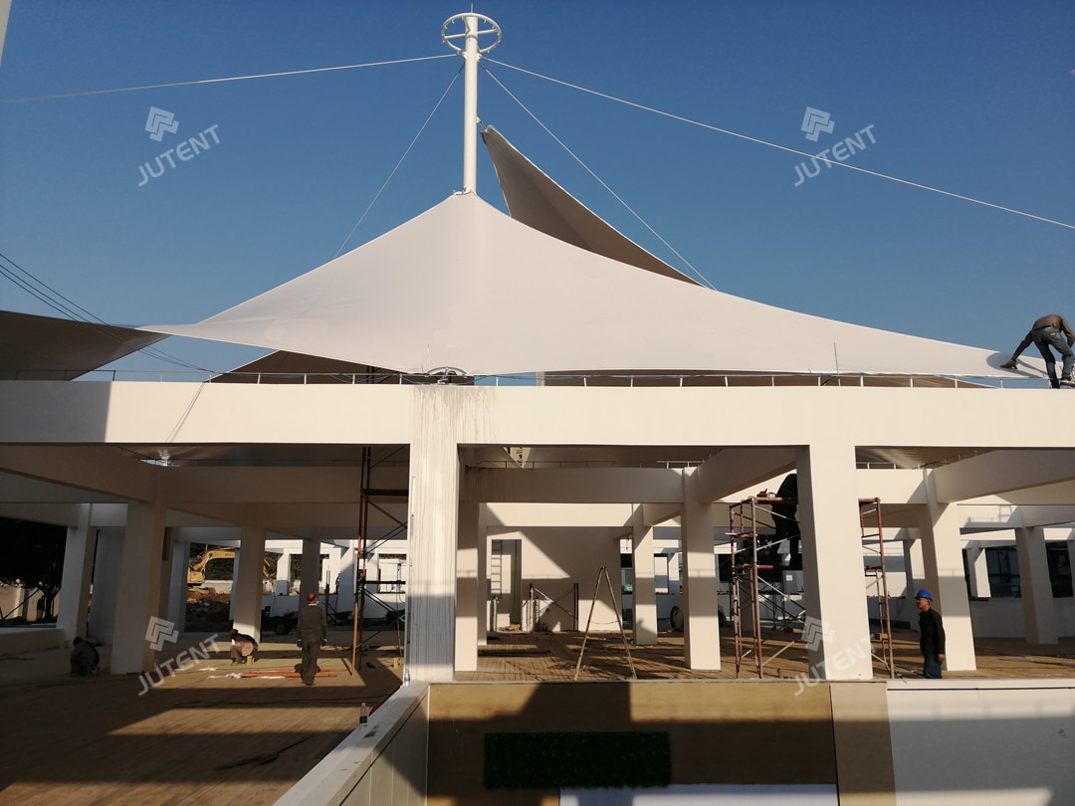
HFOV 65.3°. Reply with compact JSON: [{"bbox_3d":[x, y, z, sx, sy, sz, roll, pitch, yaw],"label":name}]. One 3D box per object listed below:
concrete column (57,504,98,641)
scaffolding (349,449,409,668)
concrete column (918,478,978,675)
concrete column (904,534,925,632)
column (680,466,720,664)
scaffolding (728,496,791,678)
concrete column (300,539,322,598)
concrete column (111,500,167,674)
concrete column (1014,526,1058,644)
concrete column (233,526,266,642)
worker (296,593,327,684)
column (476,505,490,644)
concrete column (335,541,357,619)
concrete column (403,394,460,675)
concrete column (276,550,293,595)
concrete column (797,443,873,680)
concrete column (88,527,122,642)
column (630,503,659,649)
[{"bbox_3d":[-14.291,5.283,26.066,0.614,4.378,0.614,0,-12,-2],"label":"concrete column"},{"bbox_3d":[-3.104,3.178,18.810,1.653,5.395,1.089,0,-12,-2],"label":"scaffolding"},{"bbox_3d":[9.274,3.767,19.119,0.618,4.369,0.618,0,-12,-2],"label":"concrete column"},{"bbox_3d":[15.842,7.494,34.960,0.618,3.800,0.618,0,-12,-2],"label":"concrete column"},{"bbox_3d":[3.622,3.689,18.818,0.616,4.378,0.604,0,-12,-2],"label":"column"},{"bbox_3d":[4.013,2.999,12.442,1.920,3.040,1.260,0,-12,-2],"label":"scaffolding"},{"bbox_3d":[-9.257,7.429,34.153,0.618,3.650,0.618,0,-12,-2],"label":"concrete column"},{"bbox_3d":[-8.702,3.988,18.357,0.617,3.606,0.577,0,-12,-2],"label":"concrete column"},{"bbox_3d":[16.098,5.842,27.109,0.618,3.700,0.618,0,-12,-2],"label":"concrete column"},{"bbox_3d":[-8.974,5.699,26.173,0.616,3.592,0.614,0,-12,-2],"label":"concrete column"},{"bbox_3d":[-4.347,4.533,16.164,0.560,1.694,0.380,0,-12,1],"label":"worker"},{"bbox_3d":[-1.883,5.357,26.505,0.604,4.378,0.604,0,-12,-2],"label":"column"},{"bbox_3d":[-9.514,9.007,42.020,0.618,3.900,0.618,0,-12,-2],"label":"concrete column"},{"bbox_3d":[-1.333,1.798,10.841,0.602,4.032,0.594,0,-12,-2],"label":"concrete column"},{"bbox_3d":[-15.022,10.770,49.674,0.618,3.600,0.618,0,-12,-2],"label":"concrete column"},{"bbox_3d":[3.931,2.241,11.155,0.617,3.289,0.577,0,-12,-2],"label":"concrete column"},{"bbox_3d":[-13.988,5.974,27.532,0.812,3.643,0.693,0,-12,-2],"label":"concrete column"},{"bbox_3d":[3.389,5.430,26.783,0.618,4.369,0.618,0,-12,-2],"label":"column"}]

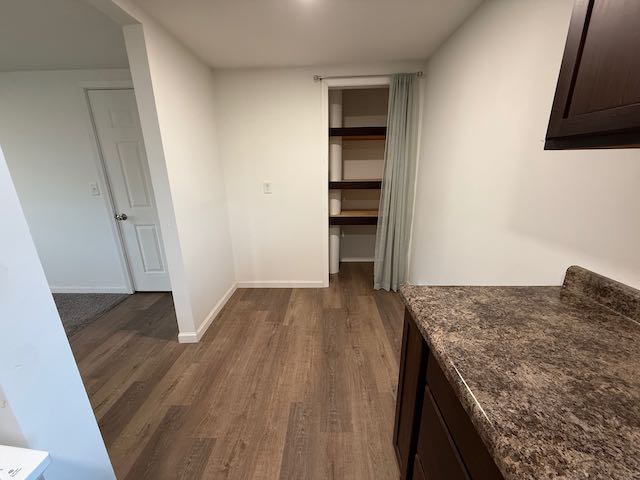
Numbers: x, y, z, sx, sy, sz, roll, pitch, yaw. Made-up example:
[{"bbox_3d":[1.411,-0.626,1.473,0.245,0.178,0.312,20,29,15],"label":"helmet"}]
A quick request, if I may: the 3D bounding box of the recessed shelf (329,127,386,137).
[{"bbox_3d":[0.526,-1.219,2.990,0.867,0.077,0.522,0,16,2],"label":"recessed shelf"}]

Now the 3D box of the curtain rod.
[{"bbox_3d":[0.427,-1.447,2.301,0.964,0.054,0.085,0,16,2],"label":"curtain rod"}]

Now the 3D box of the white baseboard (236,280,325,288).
[{"bbox_3d":[-0.459,0.510,2.968,0.985,0.084,0.020,0,16,2],"label":"white baseboard"}]

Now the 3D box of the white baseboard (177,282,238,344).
[{"bbox_3d":[-1.030,0.653,2.512,0.152,0.084,0.961,0,16,2],"label":"white baseboard"}]

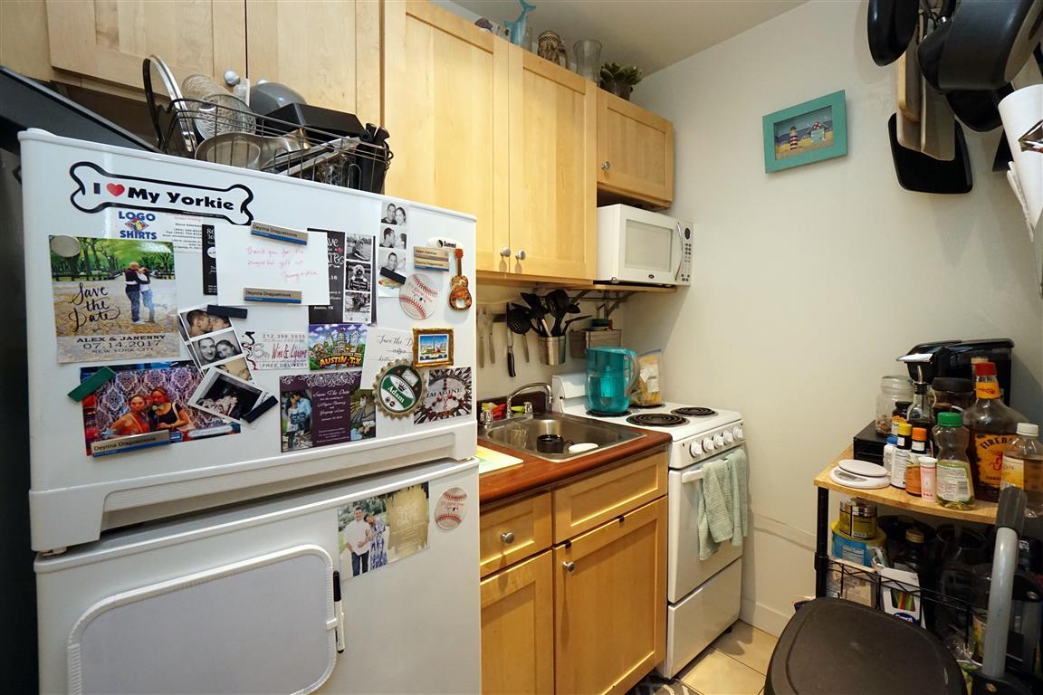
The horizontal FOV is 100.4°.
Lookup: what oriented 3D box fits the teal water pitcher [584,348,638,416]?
[{"bbox_3d":[0.374,0.131,1.785,0.245,0.257,0.135,2,3,40],"label":"teal water pitcher"}]

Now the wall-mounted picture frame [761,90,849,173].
[{"bbox_3d":[1.096,-0.824,1.687,0.020,0.236,0.277,-2,4,-39],"label":"wall-mounted picture frame"}]

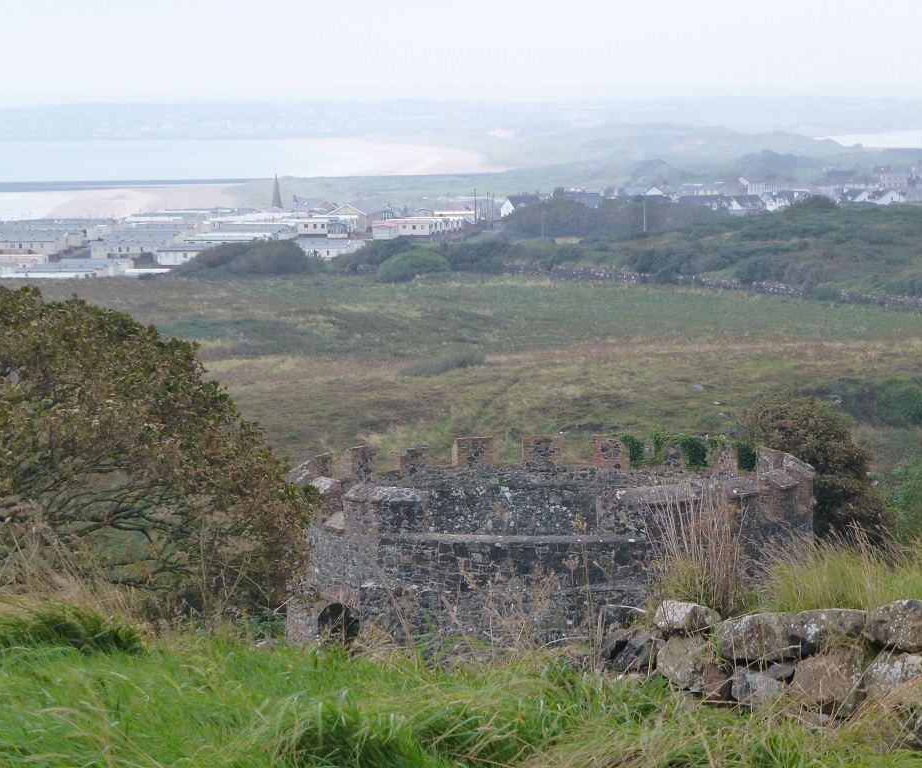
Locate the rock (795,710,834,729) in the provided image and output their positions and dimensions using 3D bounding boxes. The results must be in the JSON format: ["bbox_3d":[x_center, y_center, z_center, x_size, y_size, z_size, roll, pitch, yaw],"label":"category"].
[{"bbox_3d":[1.586,1.505,13.800,0.170,0.078,0.136,0,5,0],"label":"rock"}]

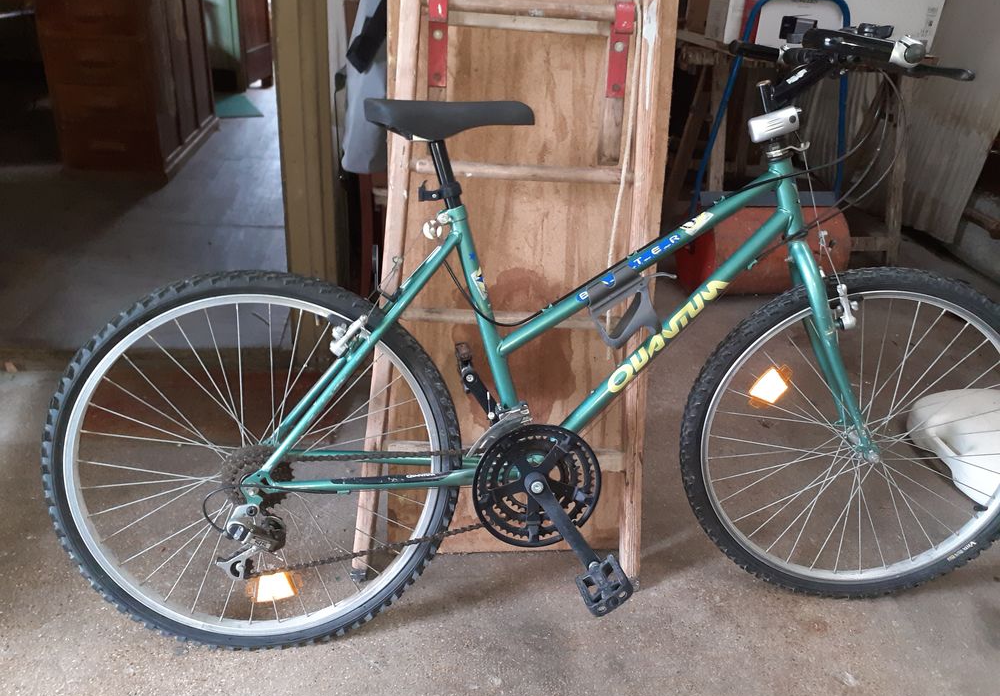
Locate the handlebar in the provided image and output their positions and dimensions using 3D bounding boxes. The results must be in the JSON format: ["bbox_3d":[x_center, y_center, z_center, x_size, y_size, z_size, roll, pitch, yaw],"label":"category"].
[{"bbox_3d":[0.497,-0.452,1.206,0.230,0.090,0.600,4,18,2],"label":"handlebar"}]

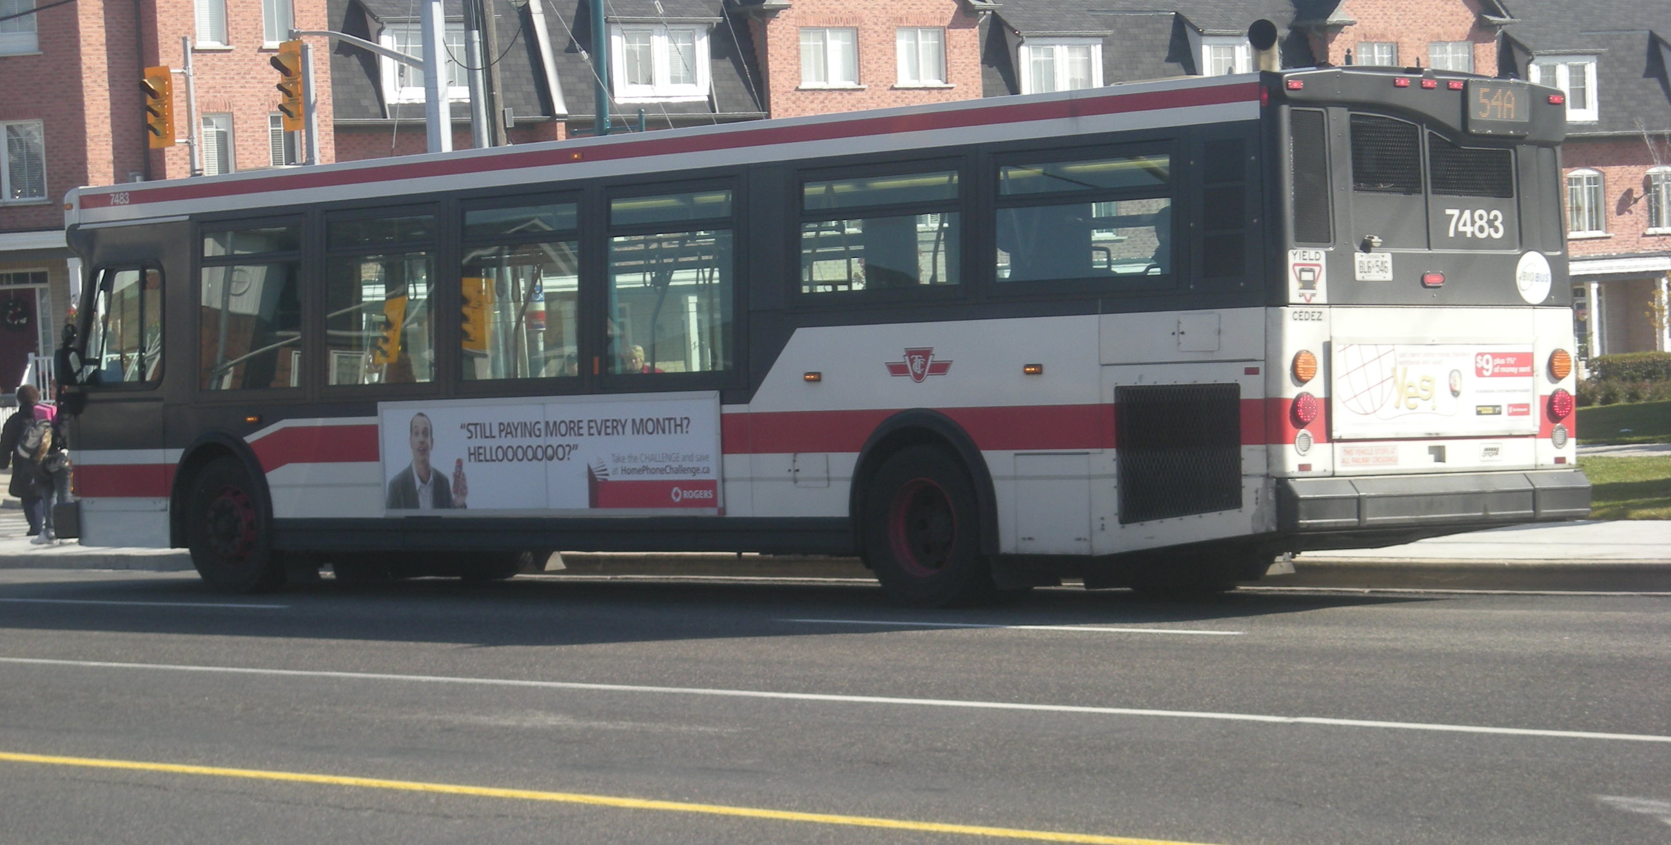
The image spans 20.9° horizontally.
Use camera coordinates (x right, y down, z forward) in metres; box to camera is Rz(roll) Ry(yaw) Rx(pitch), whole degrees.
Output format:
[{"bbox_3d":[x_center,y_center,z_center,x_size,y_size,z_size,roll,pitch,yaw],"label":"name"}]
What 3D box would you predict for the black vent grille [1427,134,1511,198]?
[{"bbox_3d":[3.638,-1.468,26.007,0.720,0.355,0.050,-1,0,-42],"label":"black vent grille"}]

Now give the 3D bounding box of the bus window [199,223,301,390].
[{"bbox_3d":[-4.173,-0.810,32.343,0.060,1.160,1.250,-1,0,-43],"label":"bus window"}]

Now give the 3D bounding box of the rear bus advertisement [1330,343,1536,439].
[{"bbox_3d":[3.397,-0.190,25.504,1.750,0.540,0.040,-1,0,-42],"label":"rear bus advertisement"}]

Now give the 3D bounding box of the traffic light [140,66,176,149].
[{"bbox_3d":[-9.023,-4.198,60.487,0.400,1.070,0.550,-3,1,-42],"label":"traffic light"}]

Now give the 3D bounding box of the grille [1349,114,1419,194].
[{"bbox_3d":[3.108,-1.515,25.732,0.610,0.430,0.050,-1,0,-43],"label":"grille"}]

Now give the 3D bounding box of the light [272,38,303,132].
[{"bbox_3d":[-6.622,-4.075,55.000,0.370,1.110,0.430,-4,2,-43],"label":"light"}]

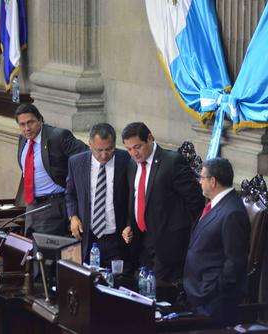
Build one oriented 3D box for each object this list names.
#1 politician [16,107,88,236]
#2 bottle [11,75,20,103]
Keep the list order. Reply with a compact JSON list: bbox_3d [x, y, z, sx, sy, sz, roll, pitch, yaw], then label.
[{"bbox_3d":[-0.583,0.397,13.802,0.570,1.740,0.400,6,9,41],"label":"politician"},{"bbox_3d":[-1.090,-0.721,17.300,0.067,0.248,0.067,-3,7,-24],"label":"bottle"}]

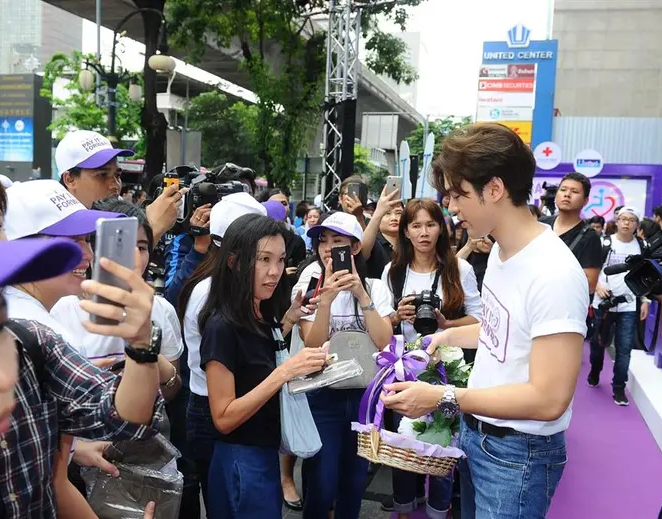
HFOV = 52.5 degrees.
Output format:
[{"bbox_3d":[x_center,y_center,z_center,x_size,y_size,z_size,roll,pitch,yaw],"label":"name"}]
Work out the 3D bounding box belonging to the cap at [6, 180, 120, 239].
[{"bbox_3d":[-0.584,-0.100,1.460,0.270,0.150,0.180,-6,6,-3],"label":"cap"}]

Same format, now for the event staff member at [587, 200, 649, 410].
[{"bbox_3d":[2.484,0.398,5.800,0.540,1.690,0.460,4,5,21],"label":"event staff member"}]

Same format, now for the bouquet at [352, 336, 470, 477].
[{"bbox_3d":[0.172,0.315,1.450,0.255,0.270,0.210,4,5,19],"label":"bouquet"}]

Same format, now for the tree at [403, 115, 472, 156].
[{"bbox_3d":[4.390,-2.994,25.776,3.200,5.080,3.200,3,5,9],"label":"tree"}]

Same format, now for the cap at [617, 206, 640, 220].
[{"bbox_3d":[2.584,-0.382,5.820,0.180,0.140,0.250,5,6,25],"label":"cap"}]

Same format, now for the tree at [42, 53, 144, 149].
[{"bbox_3d":[-6.256,-2.847,17.768,2.900,5.280,2.900,2,5,-9],"label":"tree"}]

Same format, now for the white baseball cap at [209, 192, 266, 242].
[{"bbox_3d":[-0.258,-0.122,2.050,0.265,0.155,0.185,-14,14,-37],"label":"white baseball cap"}]

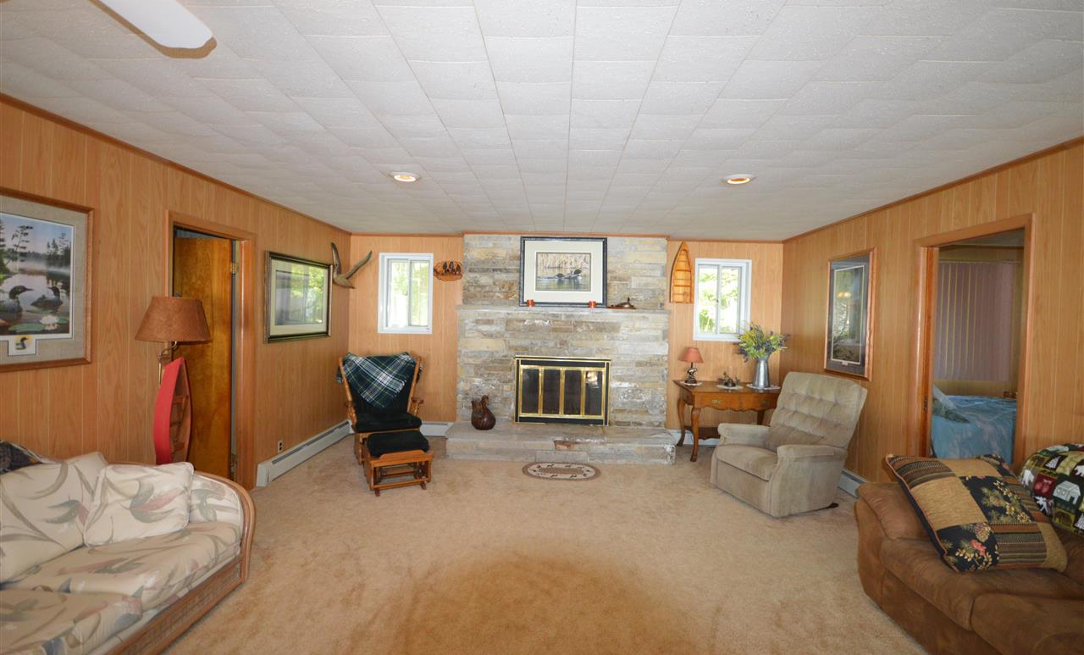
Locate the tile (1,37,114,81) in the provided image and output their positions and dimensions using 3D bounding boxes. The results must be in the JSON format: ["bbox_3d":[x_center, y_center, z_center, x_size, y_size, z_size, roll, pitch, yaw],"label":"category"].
[{"bbox_3d":[-1.936,-1.056,1.773,0.310,0.018,0.300,1,1,2],"label":"tile"}]

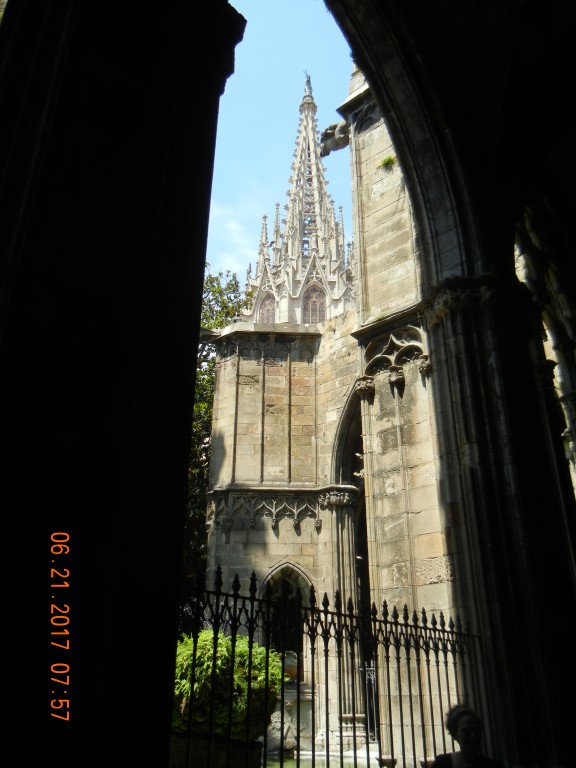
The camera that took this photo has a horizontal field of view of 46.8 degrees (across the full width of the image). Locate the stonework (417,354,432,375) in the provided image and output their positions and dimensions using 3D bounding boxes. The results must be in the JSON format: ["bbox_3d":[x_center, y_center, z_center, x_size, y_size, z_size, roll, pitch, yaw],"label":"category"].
[{"bbox_3d":[1.903,-0.257,9.285,0.170,0.250,0.160,-21,-33,36],"label":"stonework"}]

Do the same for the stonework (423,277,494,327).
[{"bbox_3d":[2.457,-1.150,9.285,0.950,0.460,0.620,-21,-33,36],"label":"stonework"}]

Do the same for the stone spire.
[{"bbox_3d":[2.464,-19.830,71.785,13.500,38.000,13.500,2,-26,-4],"label":"stone spire"}]

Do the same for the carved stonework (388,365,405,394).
[{"bbox_3d":[1.552,-0.064,9.528,0.175,0.355,0.170,-21,-33,36],"label":"carved stonework"}]

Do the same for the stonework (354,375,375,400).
[{"bbox_3d":[1.130,0.053,9.841,0.215,0.290,0.190,-21,-33,36],"label":"stonework"}]

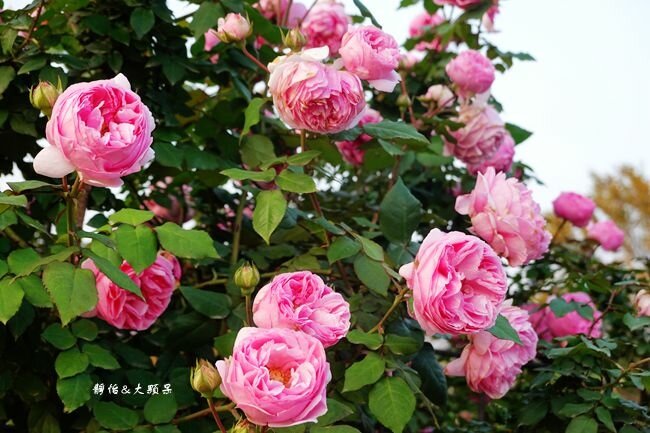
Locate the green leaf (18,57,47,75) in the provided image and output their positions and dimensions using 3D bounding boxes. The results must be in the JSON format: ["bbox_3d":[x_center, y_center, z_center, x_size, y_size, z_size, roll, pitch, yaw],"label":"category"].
[{"bbox_3d":[-0.307,-0.158,1.250,0.038,0.009,0.026,-27,48,-21],"label":"green leaf"}]

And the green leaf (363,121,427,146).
[{"bbox_3d":[0.073,-0.086,1.240,0.069,0.013,0.042,17,19,6],"label":"green leaf"}]

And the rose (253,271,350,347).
[{"bbox_3d":[-0.021,0.084,1.070,0.090,0.080,0.073,0,-27,-8],"label":"rose"}]

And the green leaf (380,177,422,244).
[{"bbox_3d":[0.076,-0.006,1.180,0.041,0.064,0.010,-4,-12,5],"label":"green leaf"}]

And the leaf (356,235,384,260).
[{"bbox_3d":[0.047,0.032,1.204,0.026,0.024,0.018,0,-5,-6],"label":"leaf"}]

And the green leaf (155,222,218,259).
[{"bbox_3d":[-0.127,0.022,1.091,0.059,0.033,0.022,0,-5,-6],"label":"green leaf"}]

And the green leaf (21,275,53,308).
[{"bbox_3d":[-0.257,0.067,1.060,0.034,0.045,0.009,-37,-18,-17],"label":"green leaf"}]

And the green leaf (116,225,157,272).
[{"bbox_3d":[-0.163,0.028,1.030,0.037,0.046,0.010,0,-21,0],"label":"green leaf"}]

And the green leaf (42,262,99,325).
[{"bbox_3d":[-0.229,0.070,1.070,0.050,0.063,0.014,6,-23,9],"label":"green leaf"}]

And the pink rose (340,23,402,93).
[{"bbox_3d":[0.051,-0.180,1.360,0.068,0.073,0.068,-8,-16,-24],"label":"pink rose"}]

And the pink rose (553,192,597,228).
[{"bbox_3d":[0.366,-0.009,1.750,0.063,0.052,0.063,0,-6,0],"label":"pink rose"}]

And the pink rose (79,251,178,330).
[{"bbox_3d":[-0.190,0.073,1.170,0.095,0.080,0.065,4,12,-7],"label":"pink rose"}]

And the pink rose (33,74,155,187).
[{"bbox_3d":[-0.210,-0.078,1.081,0.111,0.102,0.088,1,-5,-17],"label":"pink rose"}]

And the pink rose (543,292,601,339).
[{"bbox_3d":[0.353,0.143,1.700,0.085,0.075,0.078,0,-17,-6],"label":"pink rose"}]

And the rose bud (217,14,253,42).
[{"bbox_3d":[-0.099,-0.207,1.306,0.040,0.033,0.034,-1,-5,17],"label":"rose bud"}]

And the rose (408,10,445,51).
[{"bbox_3d":[0.153,-0.281,1.800,0.054,0.058,0.052,-1,-6,12],"label":"rose"}]

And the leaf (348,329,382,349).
[{"bbox_3d":[0.037,0.114,1.102,0.032,0.020,0.020,0,-5,0],"label":"leaf"}]

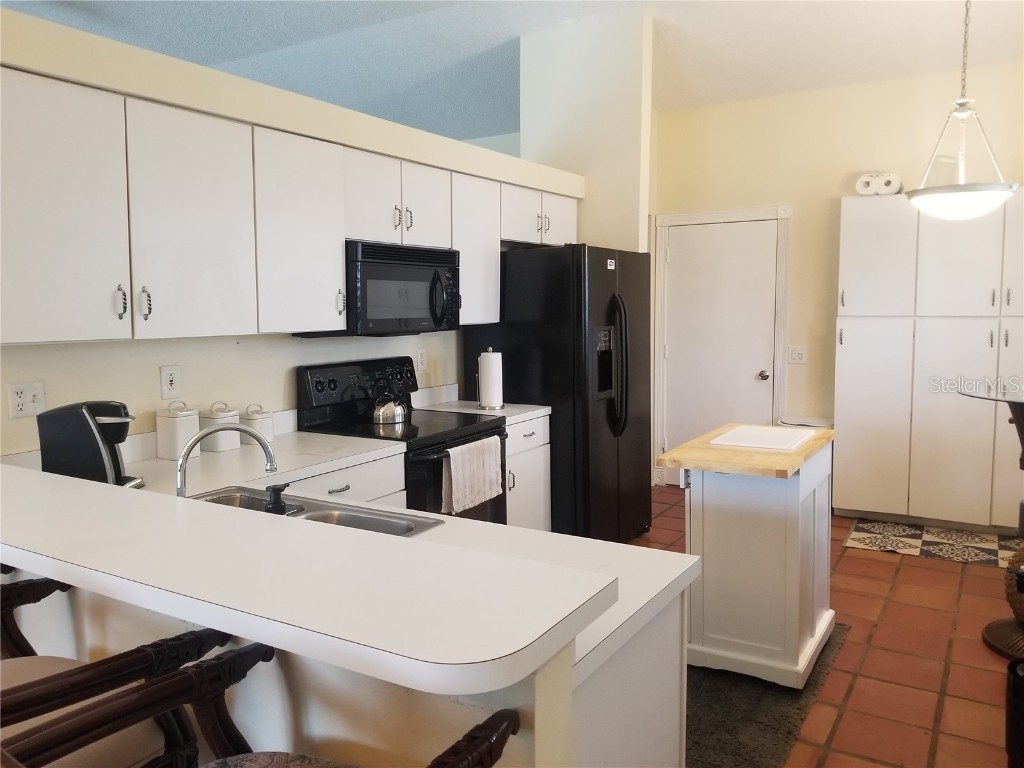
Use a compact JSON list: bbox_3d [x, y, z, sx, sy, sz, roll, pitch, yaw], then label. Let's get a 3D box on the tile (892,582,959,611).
[{"bbox_3d":[2.036,1.057,3.809,0.277,0.015,0.284,3,7,32],"label":"tile"}]

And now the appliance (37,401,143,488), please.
[{"bbox_3d":[-1.212,0.192,2.237,0.258,0.280,0.195,-3,6,-18],"label":"appliance"}]

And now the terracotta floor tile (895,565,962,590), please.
[{"bbox_3d":[2.200,1.029,4.064,0.277,0.015,0.301,3,7,32],"label":"terracotta floor tile"}]

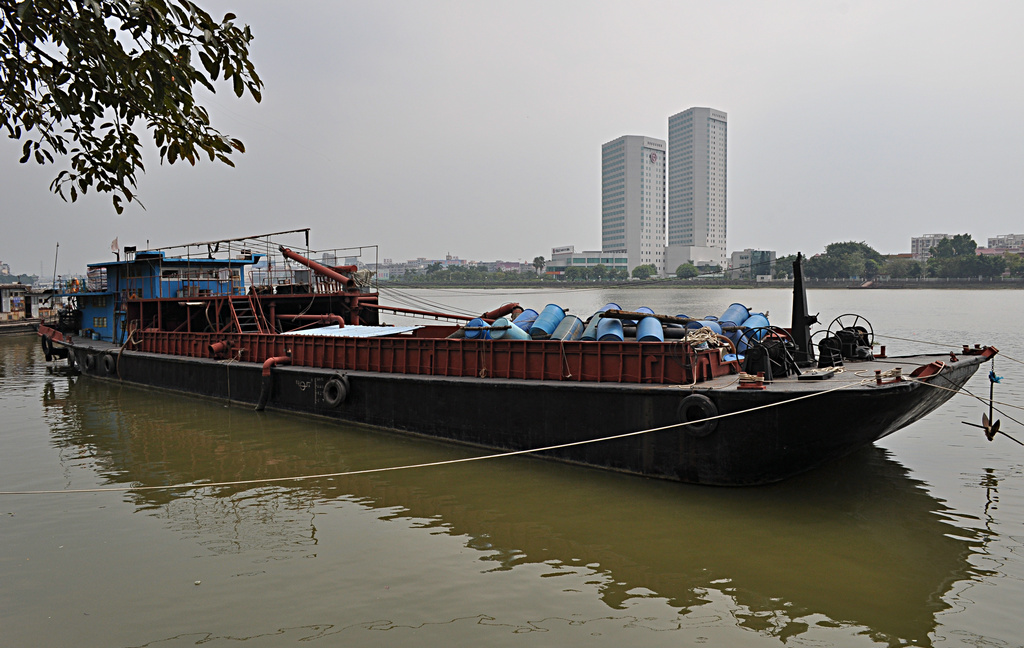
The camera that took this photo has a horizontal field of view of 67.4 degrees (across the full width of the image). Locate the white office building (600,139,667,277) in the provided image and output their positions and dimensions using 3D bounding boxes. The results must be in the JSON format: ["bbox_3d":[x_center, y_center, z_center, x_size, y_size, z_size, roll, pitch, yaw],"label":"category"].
[{"bbox_3d":[68.396,-63.989,426.881,26.000,77.600,27.500,-2,4,-30],"label":"white office building"}]

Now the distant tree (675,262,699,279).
[{"bbox_3d":[64.840,-19.465,284.342,8.600,6.200,8.200,0,4,0],"label":"distant tree"}]

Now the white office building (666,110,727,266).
[{"bbox_3d":[114.396,-78.704,469.058,26.500,101.800,27.500,-2,4,-30],"label":"white office building"}]

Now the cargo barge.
[{"bbox_3d":[-5.330,-0.045,26.028,36.500,5.900,7.500,3,4,38],"label":"cargo barge"}]

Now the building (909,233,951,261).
[{"bbox_3d":[307.000,-48.824,556.053,24.000,31.500,15.000,0,4,6],"label":"building"}]

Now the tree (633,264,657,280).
[{"bbox_3d":[49.234,-19.465,284.342,8.800,6.200,8.000,0,4,0],"label":"tree"}]

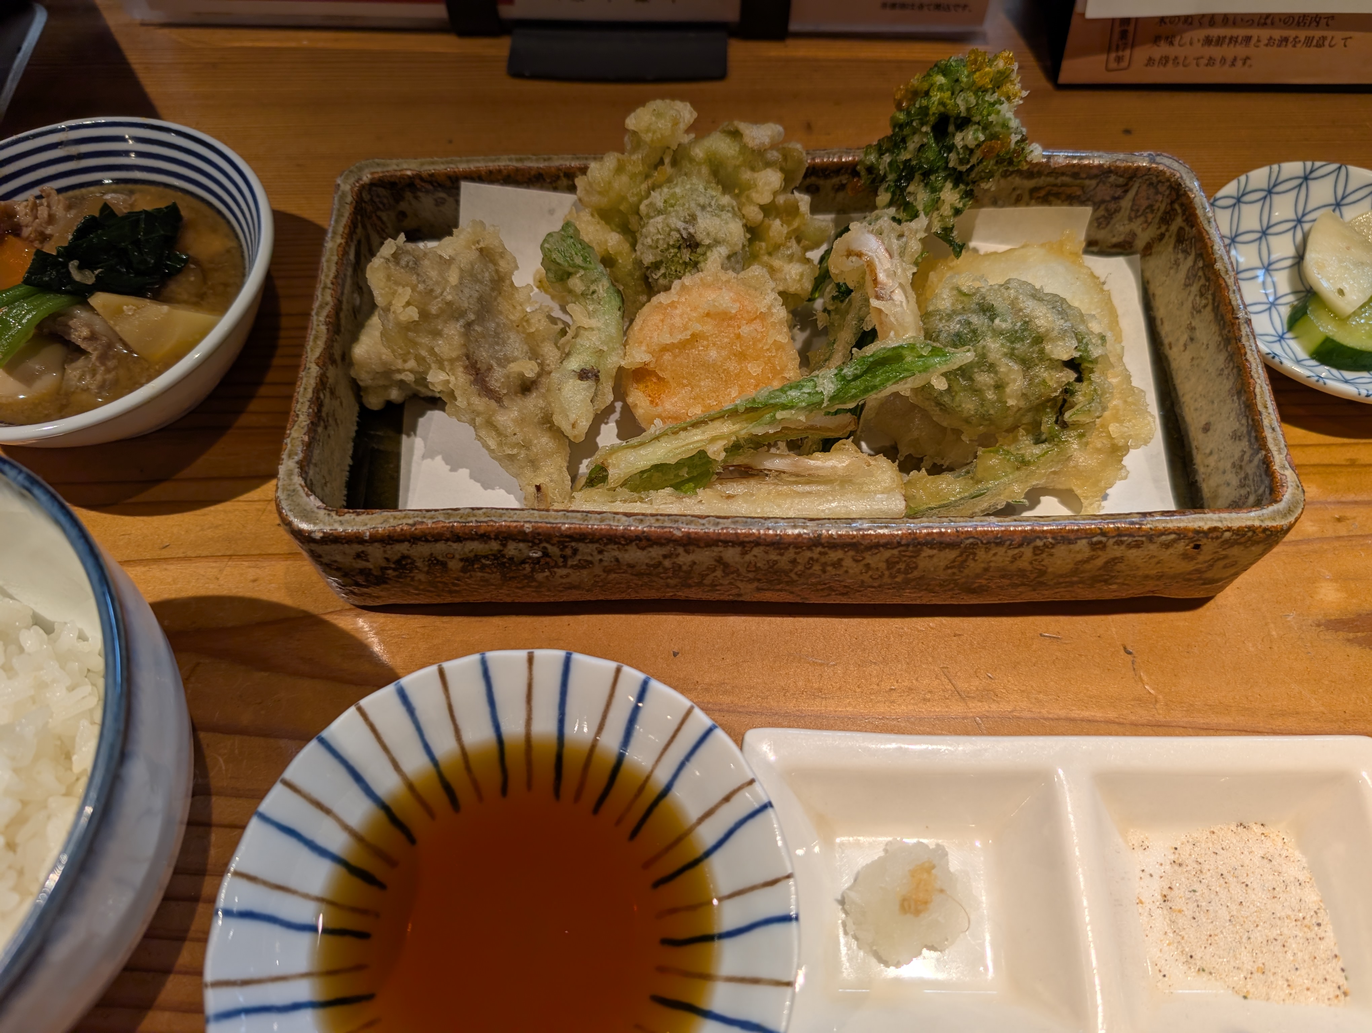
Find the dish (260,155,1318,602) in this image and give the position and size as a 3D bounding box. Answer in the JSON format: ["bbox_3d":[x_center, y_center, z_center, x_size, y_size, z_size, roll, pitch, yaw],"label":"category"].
[{"bbox_3d":[0.023,-0.038,0.260,0.236,0.046,0.115,0,64,0],"label":"dish"}]

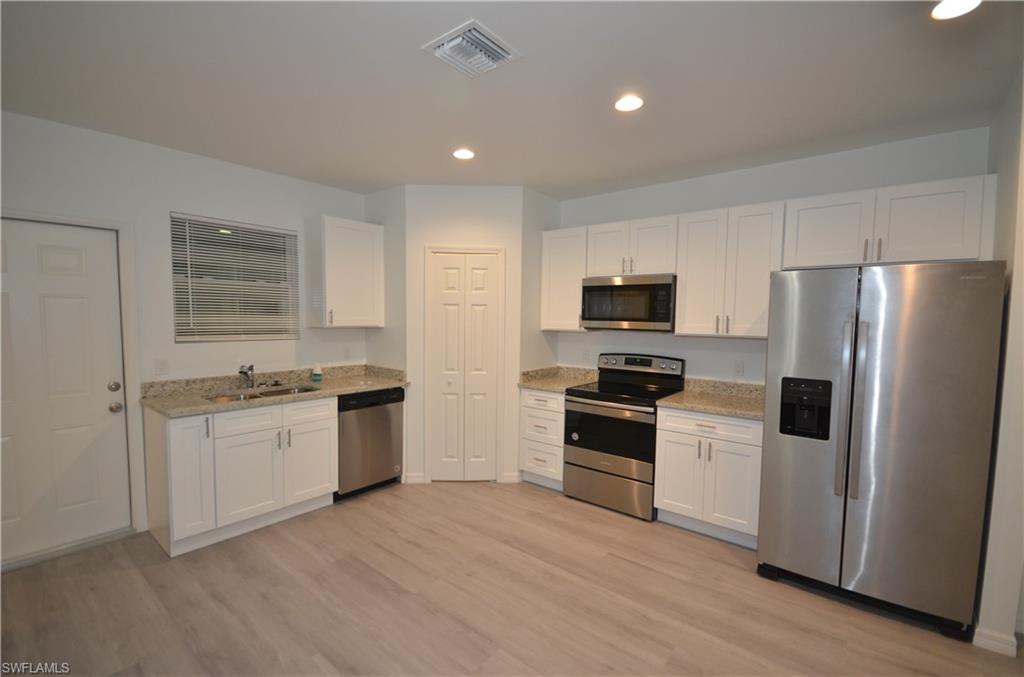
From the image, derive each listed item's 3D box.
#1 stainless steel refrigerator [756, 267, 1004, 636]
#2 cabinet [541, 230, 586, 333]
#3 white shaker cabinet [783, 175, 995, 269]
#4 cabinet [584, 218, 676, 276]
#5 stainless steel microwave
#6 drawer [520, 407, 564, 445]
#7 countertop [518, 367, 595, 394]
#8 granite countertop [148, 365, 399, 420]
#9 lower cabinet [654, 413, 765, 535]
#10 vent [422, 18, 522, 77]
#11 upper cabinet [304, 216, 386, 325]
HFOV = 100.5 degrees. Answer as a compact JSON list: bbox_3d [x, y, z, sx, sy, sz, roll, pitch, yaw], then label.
[{"bbox_3d":[1.998,0.514,2.425,0.905,1.768,0.900,3,3,38],"label":"stainless steel refrigerator"},{"bbox_3d":[0.565,-0.530,4.001,0.467,0.918,0.325,3,4,36],"label":"cabinet"},{"bbox_3d":[2.307,-0.677,2.706,0.958,0.447,0.325,3,4,36],"label":"white shaker cabinet"},{"bbox_3d":[1.056,-0.728,3.593,0.774,0.457,0.327,3,3,38],"label":"cabinet"},{"bbox_3d":[1.029,-0.290,3.573,0.758,0.422,0.413,3,3,38],"label":"stainless steel microwave"},{"bbox_3d":[0.411,0.750,3.864,0.448,0.288,0.500,3,3,38],"label":"drawer"},{"bbox_3d":[0.444,0.374,3.927,0.465,0.143,0.650,3,4,36],"label":"countertop"},{"bbox_3d":[-1.678,0.356,3.248,0.647,0.143,1.714,3,3,38],"label":"granite countertop"},{"bbox_3d":[1.512,0.912,3.178,0.672,0.820,0.620,3,4,36],"label":"lower cabinet"},{"bbox_3d":[-0.171,-1.238,1.862,0.303,0.028,0.304,3,4,36],"label":"vent"},{"bbox_3d":[-1.488,-0.567,3.840,0.325,0.918,0.555,3,4,39],"label":"upper cabinet"}]

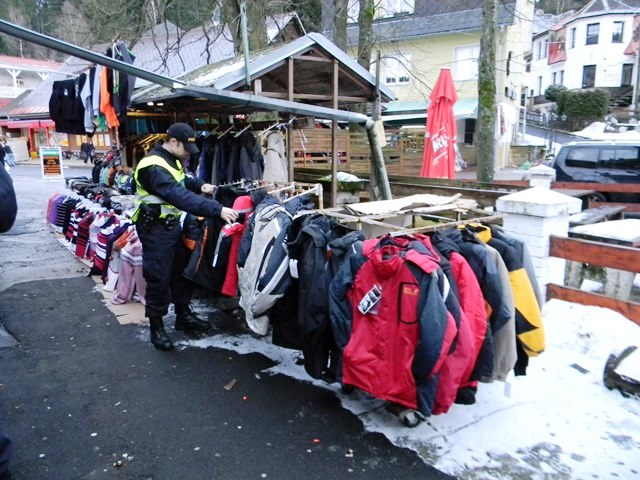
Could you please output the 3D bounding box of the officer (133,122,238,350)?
[{"bbox_3d":[-1.090,-0.055,4.270,0.800,1.800,0.600,2,11,8],"label":"officer"}]

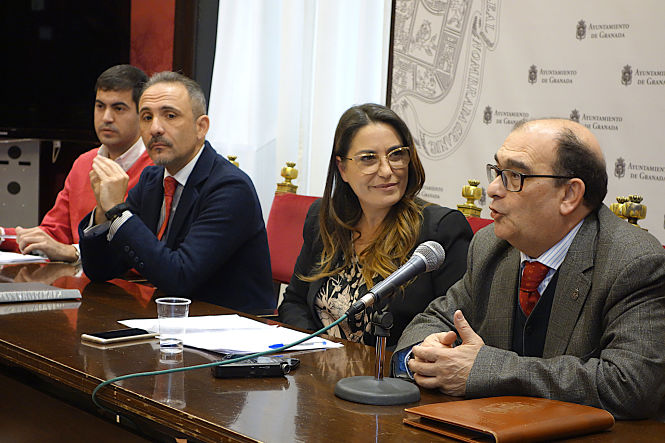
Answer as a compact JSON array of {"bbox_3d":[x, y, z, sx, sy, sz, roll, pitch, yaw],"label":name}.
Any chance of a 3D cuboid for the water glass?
[{"bbox_3d":[-0.316,0.208,2.627,0.071,0.099,0.071,3,6,0],"label":"water glass"}]

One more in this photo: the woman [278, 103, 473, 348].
[{"bbox_3d":[0.011,0.379,2.881,0.490,1.260,0.700,8,8,38],"label":"woman"}]

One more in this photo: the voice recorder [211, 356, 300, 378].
[{"bbox_3d":[-0.143,0.270,2.474,0.156,0.025,0.064,1,6,-15],"label":"voice recorder"}]

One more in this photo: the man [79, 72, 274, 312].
[{"bbox_3d":[-0.470,0.266,3.465,0.740,1.310,0.540,-2,8,-41],"label":"man"}]

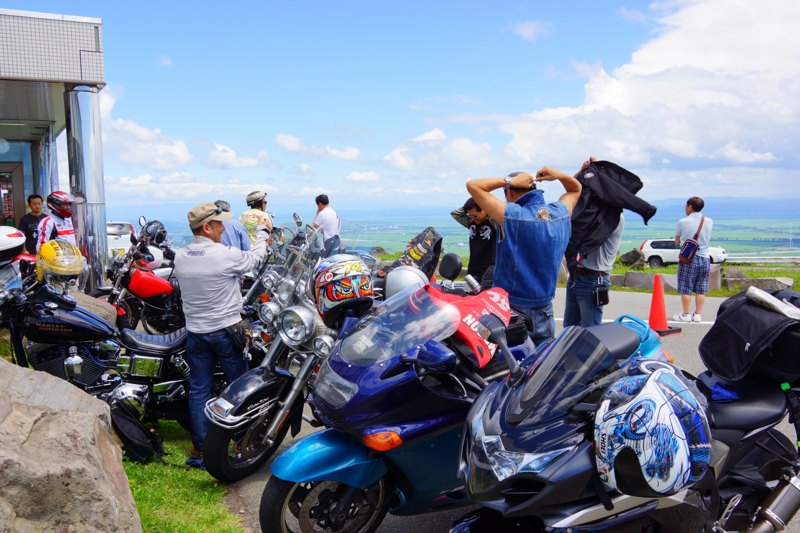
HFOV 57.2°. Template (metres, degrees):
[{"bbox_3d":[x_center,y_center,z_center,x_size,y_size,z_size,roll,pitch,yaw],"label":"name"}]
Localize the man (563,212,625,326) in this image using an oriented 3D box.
[{"bbox_3d":[1.645,0.122,6.200,0.580,1.860,0.520,-1,5,0],"label":"man"}]

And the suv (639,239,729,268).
[{"bbox_3d":[16.079,-0.741,41.800,4.630,1.690,1.790,3,6,29],"label":"suv"}]

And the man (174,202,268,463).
[{"bbox_3d":[-1.113,0.410,4.570,0.520,1.650,0.520,3,6,36],"label":"man"}]

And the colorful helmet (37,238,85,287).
[{"bbox_3d":[-2.084,-0.025,4.500,0.310,0.270,0.260,23,18,37],"label":"colorful helmet"}]

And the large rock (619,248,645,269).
[{"bbox_3d":[5.380,-0.174,17.000,0.600,0.460,0.500,1,5,15],"label":"large rock"}]

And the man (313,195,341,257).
[{"bbox_3d":[-1.280,-0.381,12.600,0.420,1.720,0.480,2,5,28],"label":"man"}]

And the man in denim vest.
[{"bbox_3d":[0.750,0.309,4.450,0.720,1.810,0.460,-2,5,-15],"label":"man in denim vest"}]

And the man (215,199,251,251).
[{"bbox_3d":[-1.840,0.140,7.640,0.500,1.670,0.320,2,5,21],"label":"man"}]

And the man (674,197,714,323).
[{"bbox_3d":[3.923,-0.115,9.800,0.500,1.670,0.360,-1,5,-8],"label":"man"}]

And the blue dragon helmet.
[{"bbox_3d":[0.619,0.398,1.790,0.260,0.340,0.270,-12,0,-36],"label":"blue dragon helmet"}]

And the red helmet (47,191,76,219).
[{"bbox_3d":[-3.705,-0.671,8.000,0.330,0.280,0.250,1,5,16],"label":"red helmet"}]

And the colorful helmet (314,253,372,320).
[{"bbox_3d":[-0.265,0.106,3.380,0.255,0.270,0.340,-3,-16,-33],"label":"colorful helmet"}]

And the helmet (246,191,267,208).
[{"bbox_3d":[-1.840,-0.859,9.400,0.290,0.180,0.240,-12,8,-16],"label":"helmet"}]

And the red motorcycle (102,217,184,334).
[{"bbox_3d":[-2.511,0.302,8.200,2.050,1.290,0.800,0,5,12],"label":"red motorcycle"}]

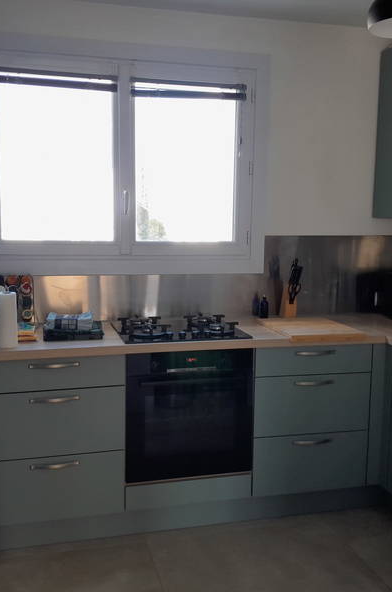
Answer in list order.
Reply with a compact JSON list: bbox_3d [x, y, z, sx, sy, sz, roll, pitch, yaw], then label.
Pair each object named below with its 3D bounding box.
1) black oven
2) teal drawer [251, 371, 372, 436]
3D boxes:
[{"bbox_3d":[-0.087,0.505,2.929,0.596,0.588,0.570,-1,8,-15],"label":"black oven"},{"bbox_3d":[0.500,0.487,3.064,0.595,0.287,0.510,-1,8,-15],"label":"teal drawer"}]

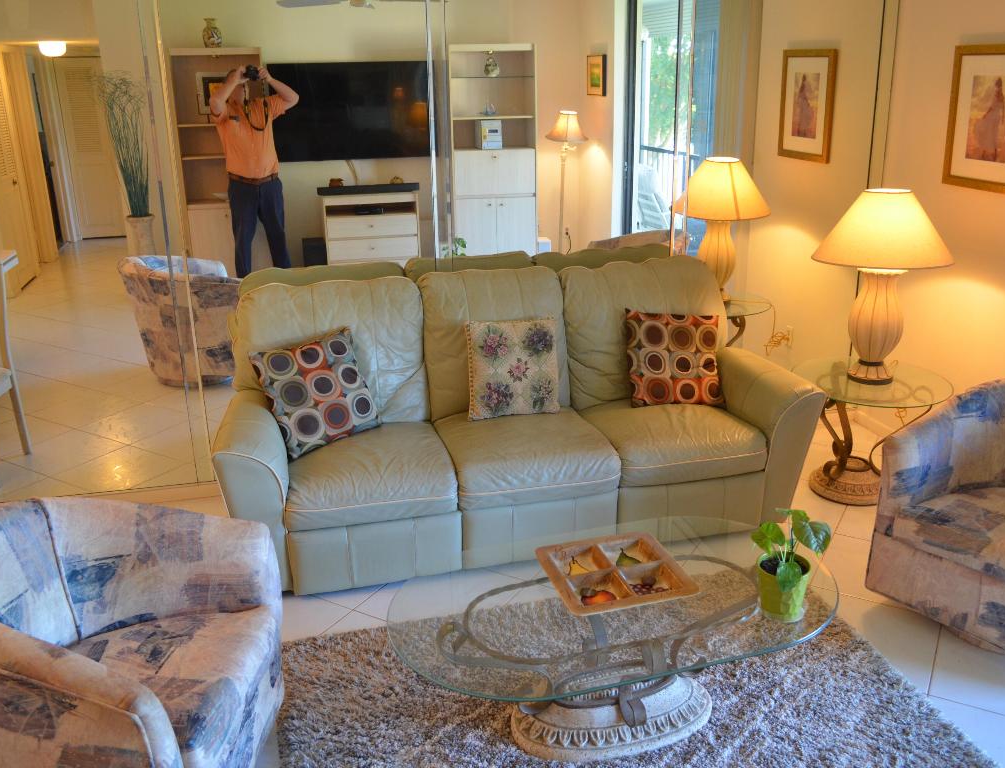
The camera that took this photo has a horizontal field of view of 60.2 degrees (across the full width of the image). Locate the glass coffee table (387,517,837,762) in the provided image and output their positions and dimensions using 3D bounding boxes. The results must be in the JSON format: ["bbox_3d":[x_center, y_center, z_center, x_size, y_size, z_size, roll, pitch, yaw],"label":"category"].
[{"bbox_3d":[0.290,0.694,2.211,1.160,0.385,0.690,-7,20,-16],"label":"glass coffee table"}]

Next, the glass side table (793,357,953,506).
[{"bbox_3d":[1.445,0.197,3.486,0.620,0.475,0.620,-6,20,-14],"label":"glass side table"}]

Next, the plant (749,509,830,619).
[{"bbox_3d":[0.667,0.410,2.032,0.215,0.265,0.200,-6,20,-14],"label":"plant"}]

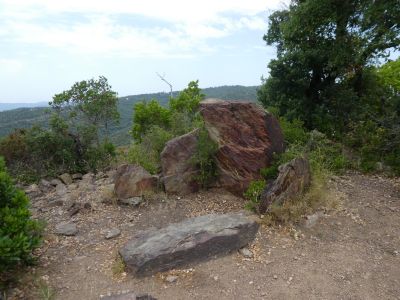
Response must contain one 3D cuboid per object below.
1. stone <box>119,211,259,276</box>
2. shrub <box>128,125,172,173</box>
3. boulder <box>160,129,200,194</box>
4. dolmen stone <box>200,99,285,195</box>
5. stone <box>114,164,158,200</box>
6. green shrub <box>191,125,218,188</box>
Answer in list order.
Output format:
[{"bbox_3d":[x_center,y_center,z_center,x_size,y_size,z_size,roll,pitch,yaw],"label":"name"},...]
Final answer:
[{"bbox_3d":[-0.075,0.949,2.993,1.480,0.240,0.460,-5,11,-25],"label":"stone"},{"bbox_3d":[-1.130,-0.018,6.338,0.960,1.020,0.850,0,10,0],"label":"shrub"},{"bbox_3d":[-0.310,0.173,4.980,0.700,1.100,0.500,1,10,8],"label":"boulder"},{"bbox_3d":[0.730,-0.098,5.086,1.270,1.600,0.850,-2,10,-10],"label":"dolmen stone"},{"bbox_3d":[-1.065,0.499,4.854,0.660,0.520,0.480,1,10,8],"label":"stone"},{"bbox_3d":[0.075,0.149,4.946,0.470,1.100,0.420,0,10,0],"label":"green shrub"}]

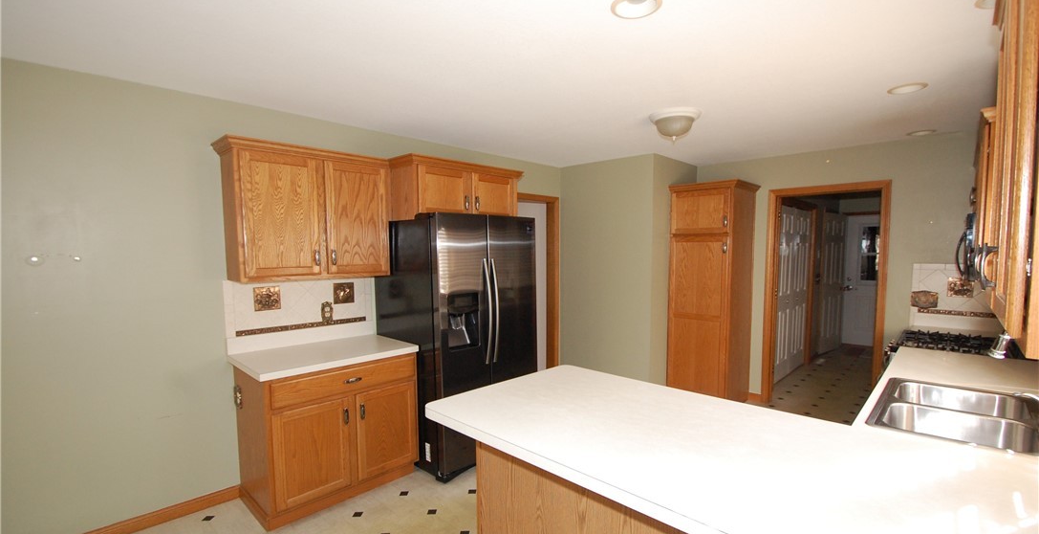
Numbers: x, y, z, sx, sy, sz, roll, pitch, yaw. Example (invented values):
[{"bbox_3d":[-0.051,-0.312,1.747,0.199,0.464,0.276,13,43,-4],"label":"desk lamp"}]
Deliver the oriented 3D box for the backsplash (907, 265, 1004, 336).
[{"bbox_3d":[3.400,0.249,3.321,0.020,0.530,0.580,-3,4,-45],"label":"backsplash"}]

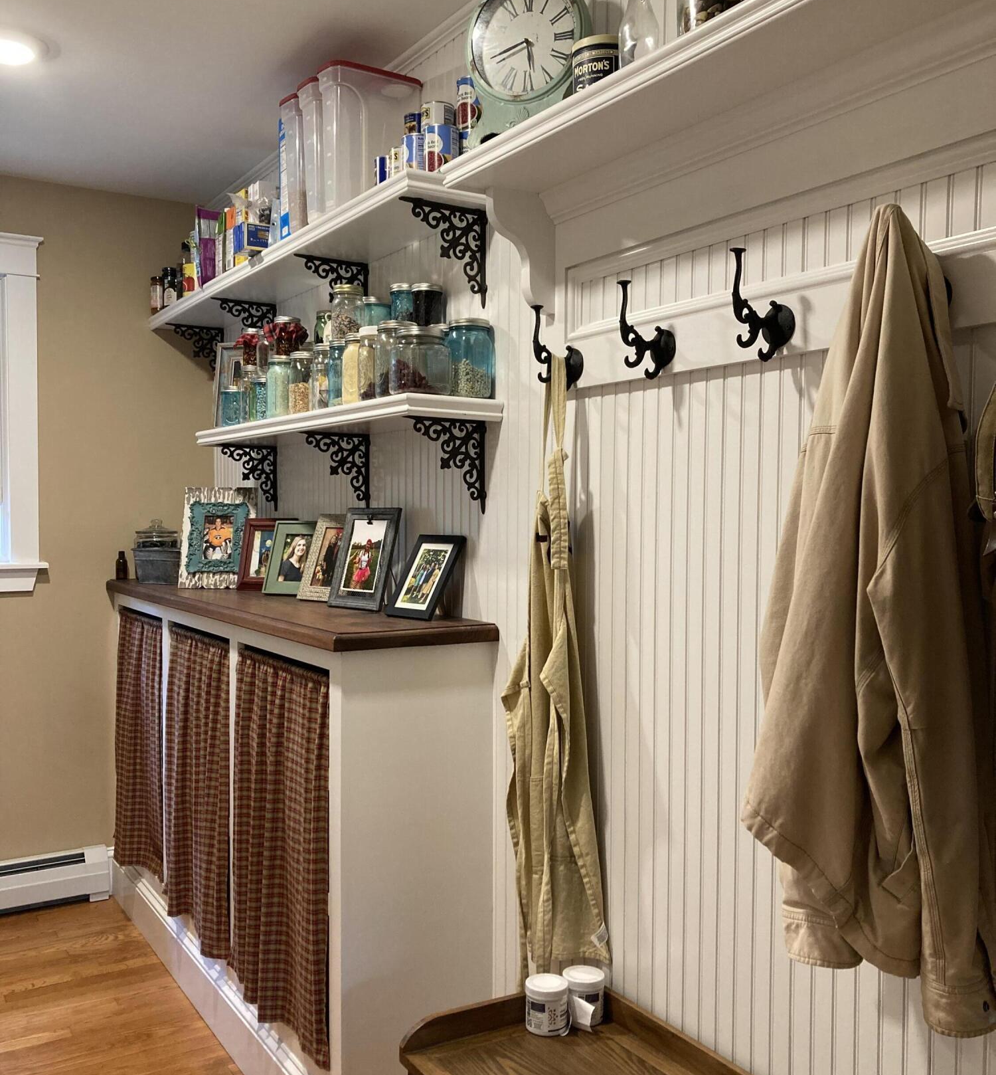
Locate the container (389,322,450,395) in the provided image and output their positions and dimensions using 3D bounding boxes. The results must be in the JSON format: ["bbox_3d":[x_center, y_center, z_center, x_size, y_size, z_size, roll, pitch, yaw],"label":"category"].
[{"bbox_3d":[-0.160,-0.356,2.216,0.124,0.145,0.124,-1,2,-32],"label":"container"}]

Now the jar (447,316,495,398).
[{"bbox_3d":[-0.058,-0.380,2.297,0.098,0.175,0.098,0,2,0],"label":"jar"}]

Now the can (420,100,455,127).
[{"bbox_3d":[-0.131,-0.906,2.345,0.074,0.060,0.074,0,2,0],"label":"can"}]

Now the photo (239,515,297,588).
[{"bbox_3d":[-0.685,0.054,3.227,0.170,0.221,0.025,1,-13,16],"label":"photo"}]

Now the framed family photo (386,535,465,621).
[{"bbox_3d":[-0.166,0.099,2.562,0.028,0.214,0.166,35,-21,-36],"label":"framed family photo"}]

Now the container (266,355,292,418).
[{"bbox_3d":[-0.563,-0.388,2.825,0.089,0.171,0.089,-1,2,-32],"label":"container"}]

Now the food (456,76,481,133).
[{"bbox_3d":[-0.048,-0.873,2.202,0.076,0.113,0.076,0,2,0],"label":"food"}]

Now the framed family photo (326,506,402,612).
[{"bbox_3d":[-0.327,0.055,2.678,0.179,0.256,0.025,2,-14,39],"label":"framed family photo"}]

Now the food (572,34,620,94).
[{"bbox_3d":[0.189,-0.813,1.915,0.109,0.112,0.109,0,2,0],"label":"food"}]

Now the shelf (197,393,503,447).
[{"bbox_3d":[-0.487,-0.298,2.928,0.236,0.042,1.506,-1,2,-32],"label":"shelf"}]

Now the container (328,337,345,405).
[{"bbox_3d":[-0.369,-0.390,2.643,0.093,0.174,0.093,-1,2,-32],"label":"container"}]

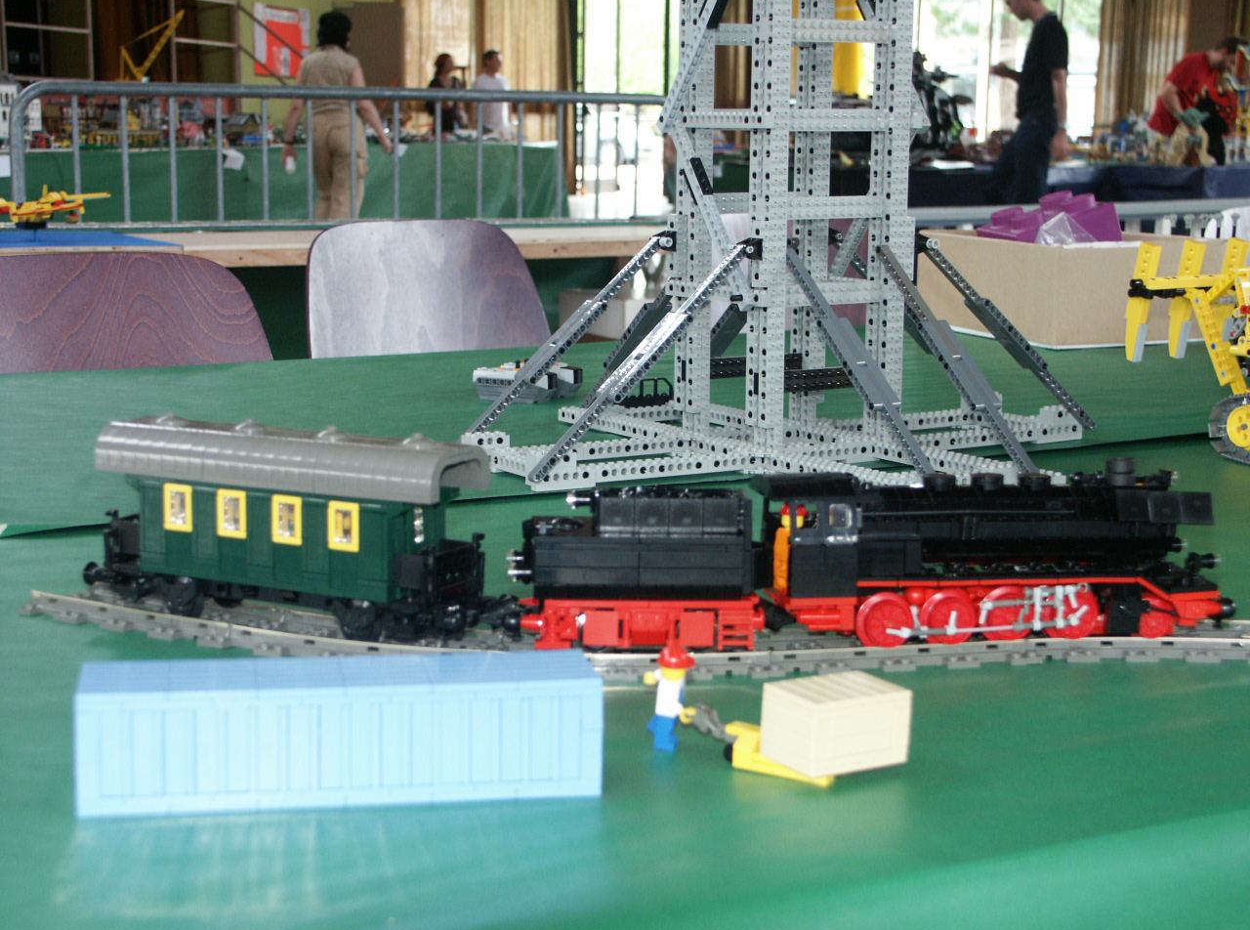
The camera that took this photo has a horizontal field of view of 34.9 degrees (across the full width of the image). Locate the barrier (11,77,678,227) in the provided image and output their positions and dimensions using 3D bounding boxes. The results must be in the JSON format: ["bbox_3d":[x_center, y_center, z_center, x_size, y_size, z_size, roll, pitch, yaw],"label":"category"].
[{"bbox_3d":[-0.725,-0.535,5.770,2.030,1.100,0.450,-4,11,-27],"label":"barrier"}]

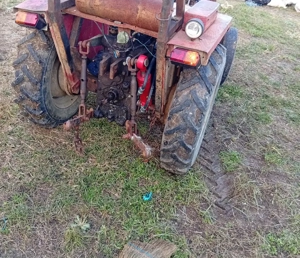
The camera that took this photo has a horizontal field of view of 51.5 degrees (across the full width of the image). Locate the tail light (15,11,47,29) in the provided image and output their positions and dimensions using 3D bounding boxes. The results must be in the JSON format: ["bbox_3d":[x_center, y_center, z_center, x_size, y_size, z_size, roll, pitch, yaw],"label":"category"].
[{"bbox_3d":[-0.758,-0.689,1.981,0.152,0.084,0.081,13,14,8],"label":"tail light"}]

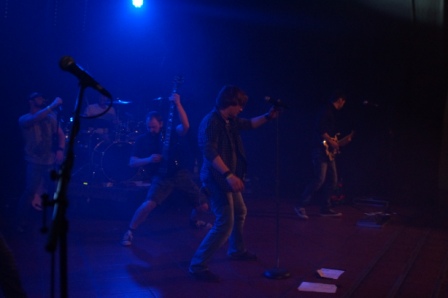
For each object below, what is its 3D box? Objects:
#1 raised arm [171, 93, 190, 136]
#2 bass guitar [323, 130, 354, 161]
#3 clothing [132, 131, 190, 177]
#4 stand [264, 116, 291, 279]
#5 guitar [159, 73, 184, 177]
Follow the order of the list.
[{"bbox_3d":[-0.500,-0.393,5.970,0.220,0.490,0.240,-1,5,-9],"label":"raised arm"},{"bbox_3d":[1.670,-0.120,7.460,0.080,0.330,1.000,0,15,36],"label":"bass guitar"},{"bbox_3d":[-0.735,0.050,6.200,0.620,0.560,0.320,-6,5,-12],"label":"clothing"},{"bbox_3d":[0.508,0.424,4.840,0.250,1.480,0.250,0,5,0],"label":"stand"},{"bbox_3d":[-0.605,-0.262,6.020,0.330,1.160,0.080,11,2,-10],"label":"guitar"}]

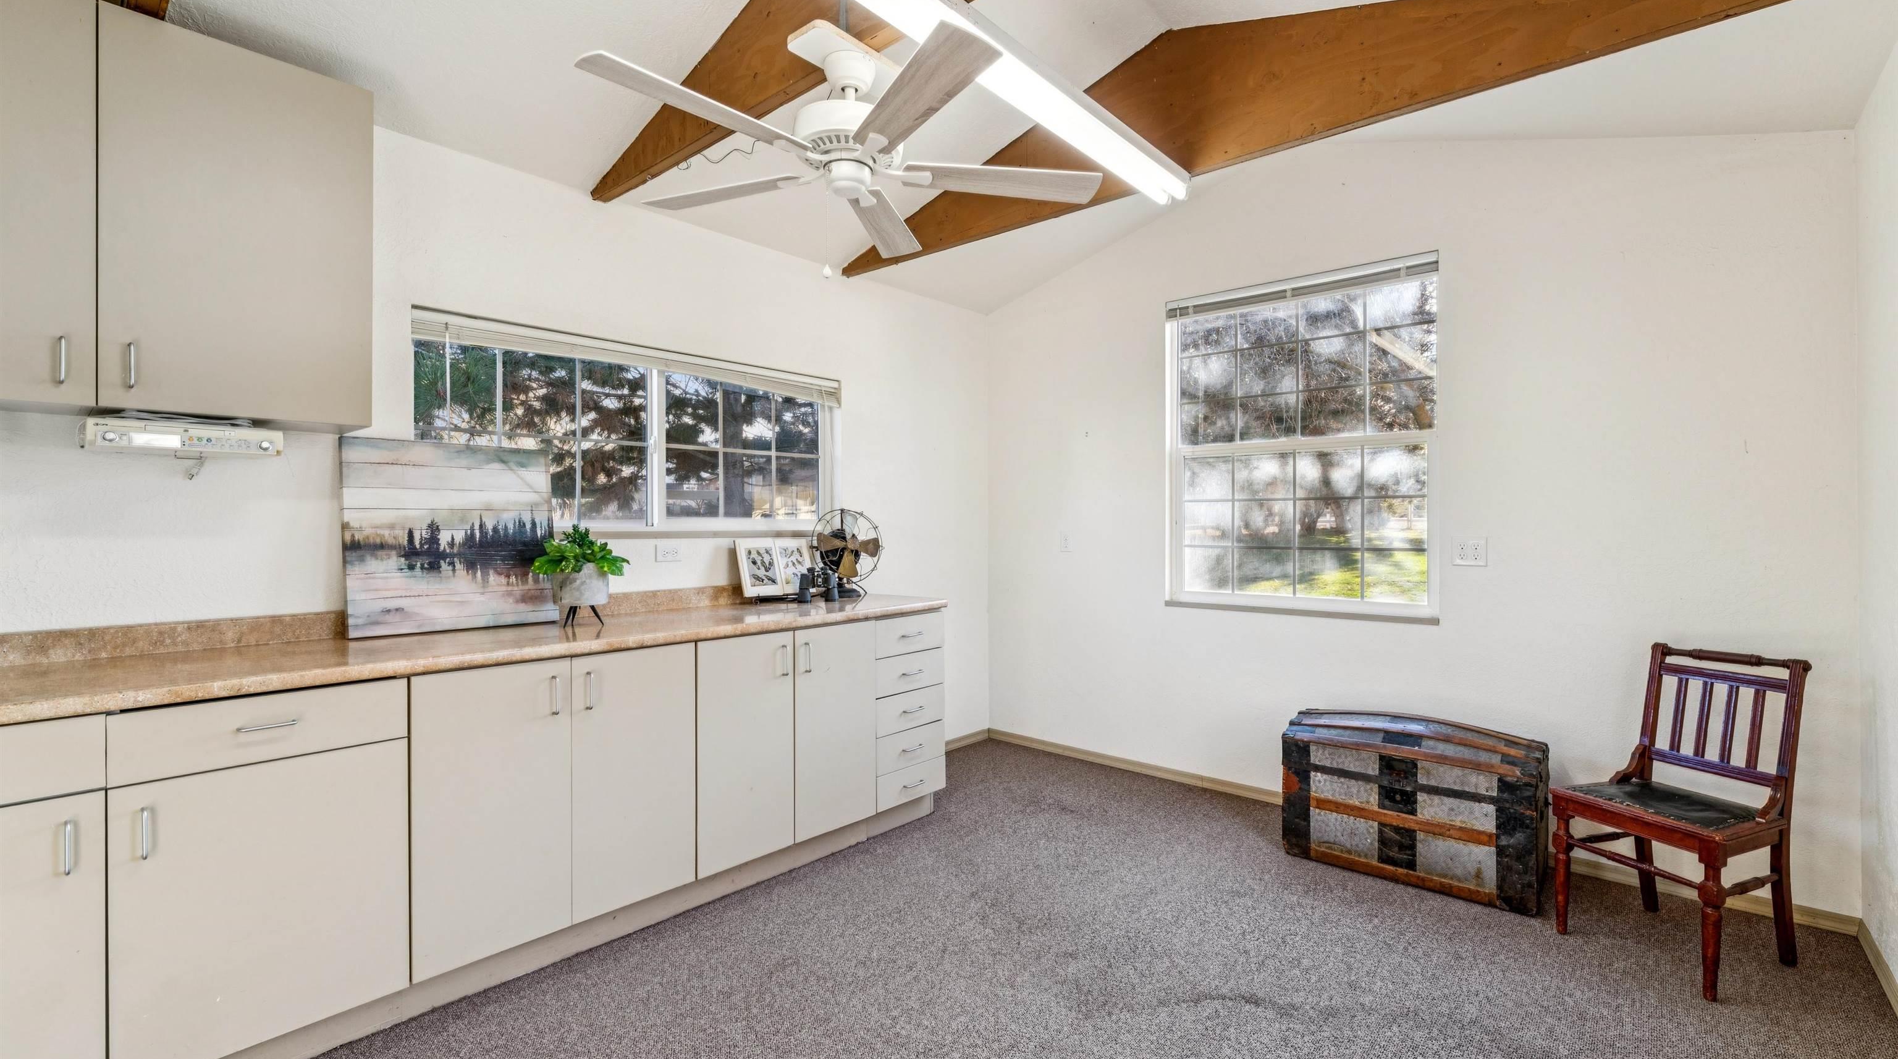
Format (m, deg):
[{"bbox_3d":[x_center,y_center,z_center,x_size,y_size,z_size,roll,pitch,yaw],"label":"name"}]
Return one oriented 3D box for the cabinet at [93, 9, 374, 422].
[{"bbox_3d":[-1.834,-0.721,2.038,0.325,0.900,0.502,0,0,41],"label":"cabinet"}]

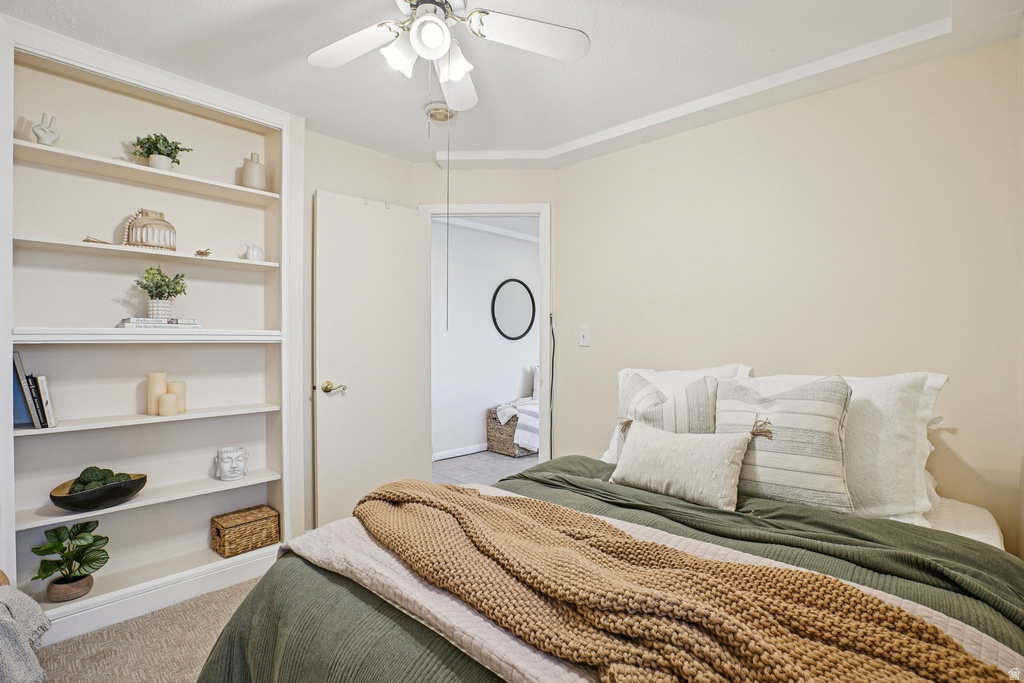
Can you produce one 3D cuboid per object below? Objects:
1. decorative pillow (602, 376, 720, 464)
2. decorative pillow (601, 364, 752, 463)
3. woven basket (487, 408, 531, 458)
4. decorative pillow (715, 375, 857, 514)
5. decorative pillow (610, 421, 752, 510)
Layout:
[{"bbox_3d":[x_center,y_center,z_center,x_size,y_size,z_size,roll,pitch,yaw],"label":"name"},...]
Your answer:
[{"bbox_3d":[0.693,0.376,2.125,0.470,0.470,0.150,0,-22,40],"label":"decorative pillow"},{"bbox_3d":[0.797,0.379,2.277,0.700,0.490,0.180,0,-17,40],"label":"decorative pillow"},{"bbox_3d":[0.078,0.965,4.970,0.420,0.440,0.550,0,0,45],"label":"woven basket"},{"bbox_3d":[1.056,0.369,1.807,0.480,0.480,0.160,0,-20,40],"label":"decorative pillow"},{"bbox_3d":[0.657,0.467,1.813,0.490,0.290,0.140,0,-32,40],"label":"decorative pillow"}]

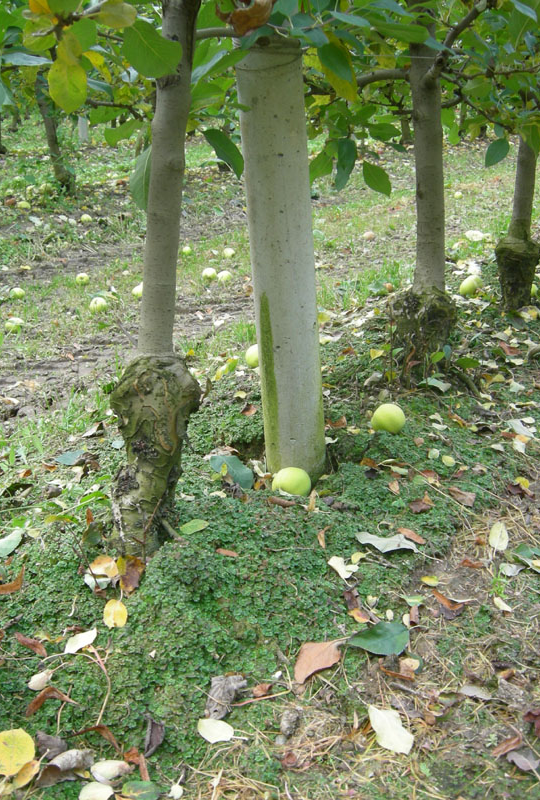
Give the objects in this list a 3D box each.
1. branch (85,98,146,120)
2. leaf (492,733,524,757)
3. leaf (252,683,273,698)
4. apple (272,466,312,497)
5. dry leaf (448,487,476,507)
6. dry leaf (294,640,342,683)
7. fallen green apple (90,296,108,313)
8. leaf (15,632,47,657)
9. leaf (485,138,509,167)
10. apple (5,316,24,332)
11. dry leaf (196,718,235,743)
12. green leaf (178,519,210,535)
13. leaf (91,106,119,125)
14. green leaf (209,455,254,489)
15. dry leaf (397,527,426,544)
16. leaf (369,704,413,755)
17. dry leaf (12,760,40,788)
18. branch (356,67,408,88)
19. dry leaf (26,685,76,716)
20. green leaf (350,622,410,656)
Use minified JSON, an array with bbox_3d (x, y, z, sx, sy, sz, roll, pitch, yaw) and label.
[{"bbox_3d":[-0.257,-0.480,1.450,0.098,0.030,0.040,0,18,0],"label":"branch"},{"bbox_3d":[0.284,0.412,1.050,0.051,0.015,0.023,-15,27,-32],"label":"leaf"},{"bbox_3d":[-0.008,0.383,1.158,0.026,0.012,0.017,-9,33,-12],"label":"leaf"},{"bbox_3d":[0.043,0.168,1.750,0.077,0.068,0.077,0,18,0],"label":"apple"},{"bbox_3d":[0.338,0.170,1.540,0.054,0.018,0.038,10,23,25],"label":"dry leaf"},{"bbox_3d":[0.066,0.358,1.203,0.059,0.015,0.082,16,33,26],"label":"dry leaf"},{"bbox_3d":[-0.667,-0.370,3.420,0.072,0.067,0.072,0,21,0],"label":"fallen green apple"},{"bbox_3d":[-0.346,0.354,1.270,0.022,0.014,0.075,-17,25,-42],"label":"leaf"},{"bbox_3d":[0.605,-0.661,2.350,0.050,0.093,0.017,35,4,4],"label":"leaf"},{"bbox_3d":[-1.047,-0.307,3.600,0.076,0.066,0.076,0,18,0],"label":"apple"},{"bbox_3d":[-0.065,0.393,1.052,0.044,0.012,0.035,8,22,20],"label":"dry leaf"},{"bbox_3d":[-0.131,0.220,1.526,0.052,0.009,0.034,-19,35,-30],"label":"green leaf"},{"bbox_3d":[-0.270,-0.470,1.450,0.062,0.014,0.045,-18,52,-21],"label":"leaf"},{"bbox_3d":[-0.075,0.142,1.740,0.099,0.015,0.047,33,59,21],"label":"green leaf"},{"bbox_3d":[0.246,0.236,1.529,0.054,0.012,0.017,24,43,35],"label":"dry leaf"},{"bbox_3d":[0.153,0.423,1.129,0.044,0.012,0.083,-18,35,-22],"label":"leaf"},{"bbox_3d":[-0.279,0.428,1.004,0.022,0.012,0.046,11,29,19],"label":"dry leaf"},{"bbox_3d":[0.232,-0.671,1.830,0.108,0.036,0.032,6,21,-2],"label":"branch"},{"bbox_3d":[-0.291,0.402,1.170,0.066,0.022,0.040,0,18,0],"label":"dry leaf"},{"bbox_3d":[0.159,0.346,1.266,0.089,0.013,0.063,-9,31,-10],"label":"green leaf"}]

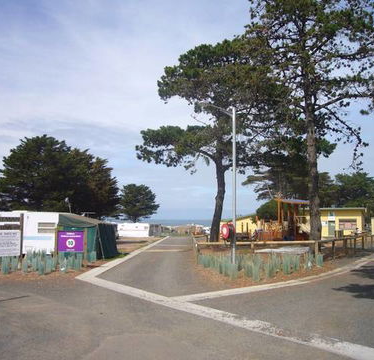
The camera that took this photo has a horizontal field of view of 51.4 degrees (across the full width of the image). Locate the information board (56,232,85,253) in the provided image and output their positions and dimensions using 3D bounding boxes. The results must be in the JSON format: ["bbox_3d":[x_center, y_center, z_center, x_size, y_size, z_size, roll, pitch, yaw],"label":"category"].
[{"bbox_3d":[-4.310,2.280,14.400,0.970,0.790,0.050,0,-6,-3],"label":"information board"}]

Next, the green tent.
[{"bbox_3d":[-5.200,2.980,20.600,2.100,2.250,3.500,0,-6,0],"label":"green tent"}]

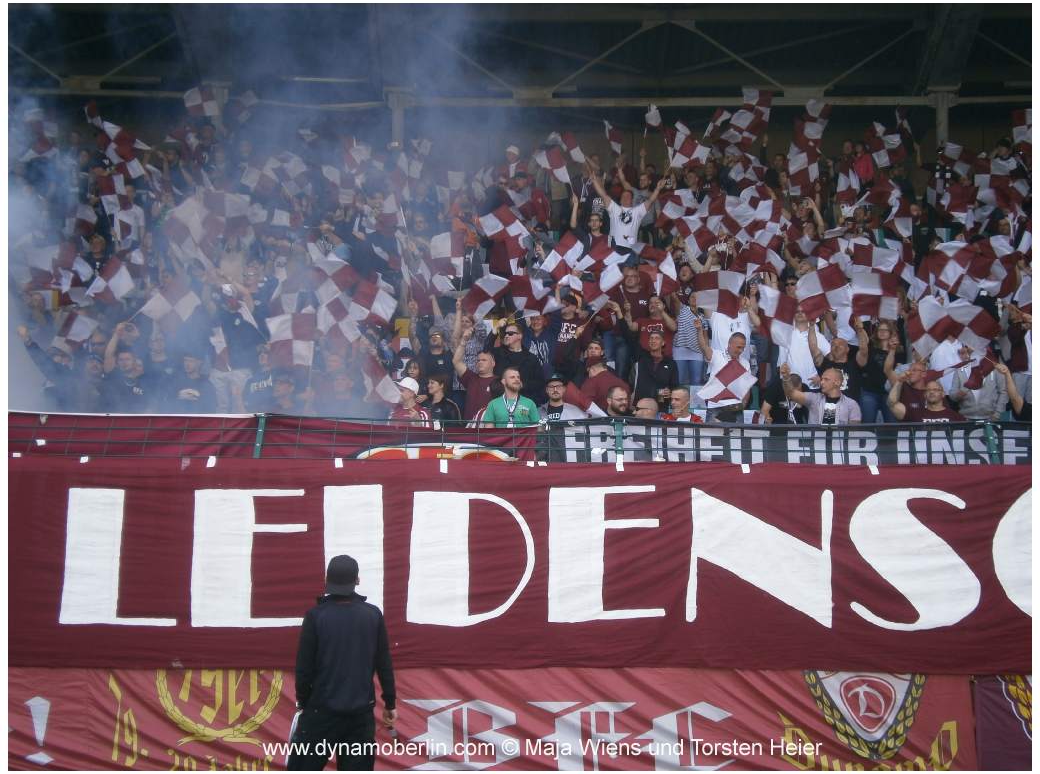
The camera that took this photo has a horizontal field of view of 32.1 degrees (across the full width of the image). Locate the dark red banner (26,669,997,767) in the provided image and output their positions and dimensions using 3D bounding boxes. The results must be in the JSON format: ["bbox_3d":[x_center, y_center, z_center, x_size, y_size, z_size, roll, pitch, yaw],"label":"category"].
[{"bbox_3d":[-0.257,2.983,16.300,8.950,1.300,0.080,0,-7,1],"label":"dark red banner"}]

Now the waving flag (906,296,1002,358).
[{"bbox_3d":[4.467,-0.634,18.567,0.970,0.620,0.250,0,-6,0],"label":"waving flag"}]

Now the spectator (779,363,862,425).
[{"bbox_3d":[2.824,0.687,16.792,0.740,1.790,0.480,-3,-8,24],"label":"spectator"}]

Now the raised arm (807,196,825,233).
[{"bbox_3d":[3.645,-2.108,22.200,0.250,0.470,0.220,0,-6,0],"label":"raised arm"}]

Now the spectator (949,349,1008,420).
[{"bbox_3d":[4.341,0.503,17.022,0.560,1.780,0.360,-1,-5,8],"label":"spectator"}]

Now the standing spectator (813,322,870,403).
[{"bbox_3d":[3.158,0.320,17.796,0.570,1.930,0.420,-1,-6,5],"label":"standing spectator"}]

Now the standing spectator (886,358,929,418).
[{"bbox_3d":[3.744,0.623,17.404,0.520,1.770,0.450,-1,-6,8],"label":"standing spectator"}]

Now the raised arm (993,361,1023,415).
[{"bbox_3d":[4.654,0.016,17.172,0.290,0.520,0.220,-1,-6,5],"label":"raised arm"}]

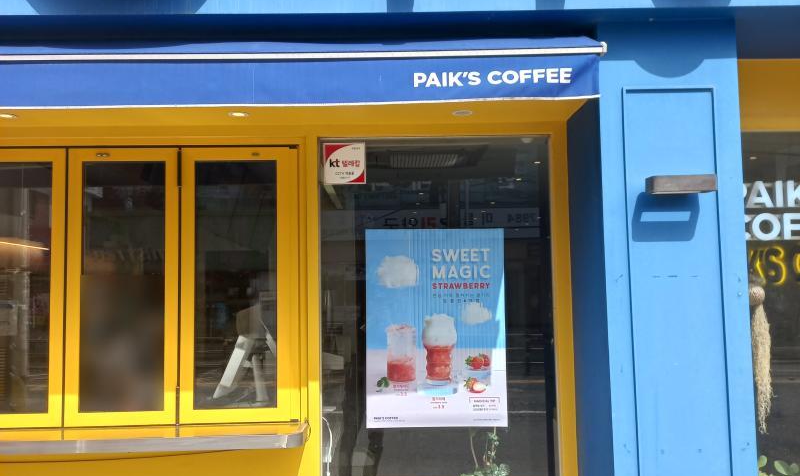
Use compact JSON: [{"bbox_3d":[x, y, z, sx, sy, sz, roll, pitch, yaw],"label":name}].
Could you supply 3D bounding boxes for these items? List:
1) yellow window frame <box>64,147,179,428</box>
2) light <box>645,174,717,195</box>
[{"bbox_3d":[-1.159,0.198,3.226,0.470,1.158,0.060,-1,-4,-1],"label":"yellow window frame"},{"bbox_3d":[0.968,-0.180,2.672,0.212,0.058,0.125,-1,-4,-1],"label":"light"}]

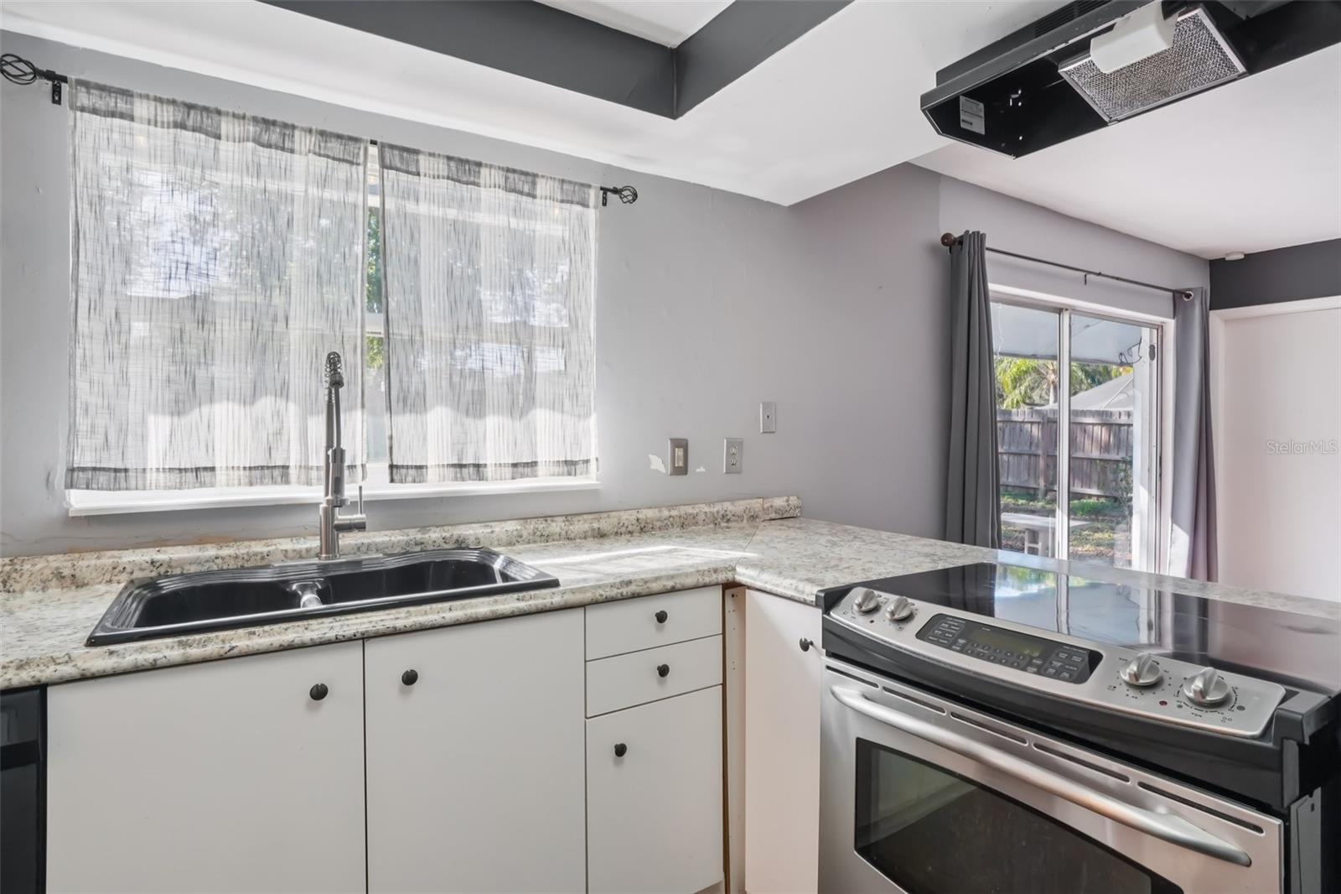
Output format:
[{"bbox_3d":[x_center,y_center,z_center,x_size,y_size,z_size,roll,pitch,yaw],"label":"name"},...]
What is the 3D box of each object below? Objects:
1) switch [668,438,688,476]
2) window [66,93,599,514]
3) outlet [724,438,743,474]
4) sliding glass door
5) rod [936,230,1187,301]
[{"bbox_3d":[0.029,0.036,2.348,0.082,0.130,0.014,-1,1,-32],"label":"switch"},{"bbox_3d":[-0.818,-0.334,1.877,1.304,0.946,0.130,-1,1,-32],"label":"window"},{"bbox_3d":[0.234,0.034,2.478,0.084,0.130,0.012,-1,1,-32],"label":"outlet"},{"bbox_3d":[2.372,0.162,3.954,2.300,2.000,0.110,-1,2,-32],"label":"sliding glass door"},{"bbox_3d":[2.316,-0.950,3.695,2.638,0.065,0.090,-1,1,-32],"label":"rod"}]

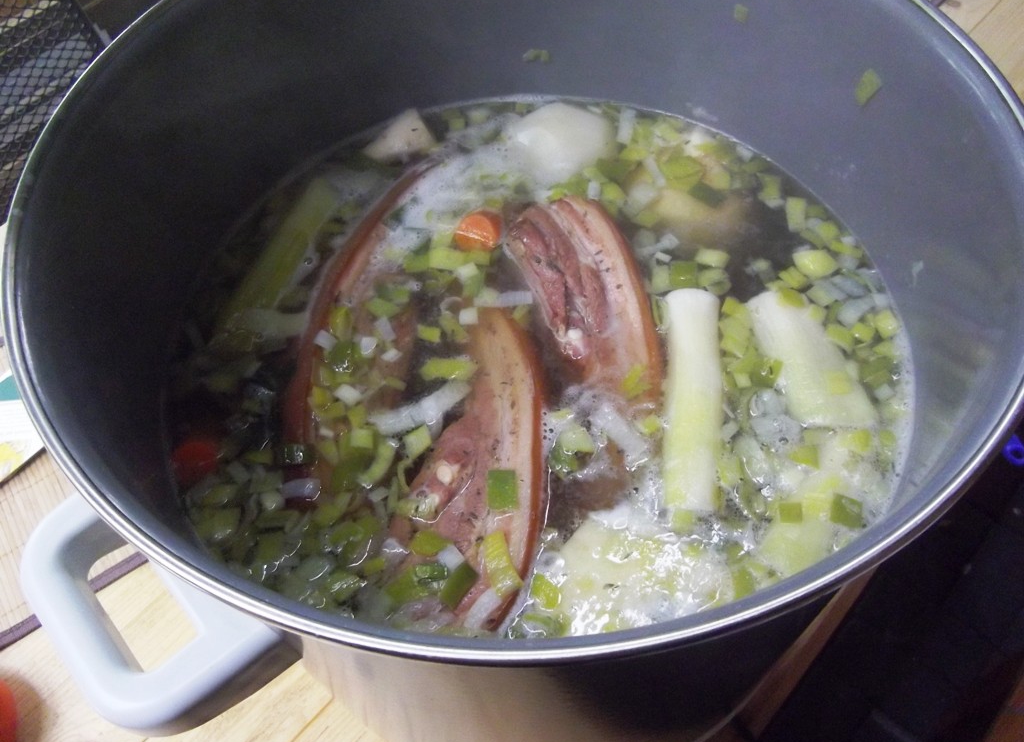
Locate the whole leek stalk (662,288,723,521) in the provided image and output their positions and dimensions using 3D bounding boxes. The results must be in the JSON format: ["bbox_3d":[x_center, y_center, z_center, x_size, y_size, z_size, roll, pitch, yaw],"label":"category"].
[{"bbox_3d":[0.071,0.009,0.314,0.021,0.021,0.098,5,58,6],"label":"whole leek stalk"}]

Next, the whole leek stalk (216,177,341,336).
[{"bbox_3d":[-0.105,-0.055,0.372,0.020,0.019,0.089,14,59,11],"label":"whole leek stalk"}]

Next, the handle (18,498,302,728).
[{"bbox_3d":[-0.119,0.070,0.259,0.053,0.029,0.096,-38,64,-20],"label":"handle"}]

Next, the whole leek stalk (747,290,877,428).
[{"bbox_3d":[0.119,-0.006,0.325,0.028,0.025,0.063,-13,58,-5],"label":"whole leek stalk"}]

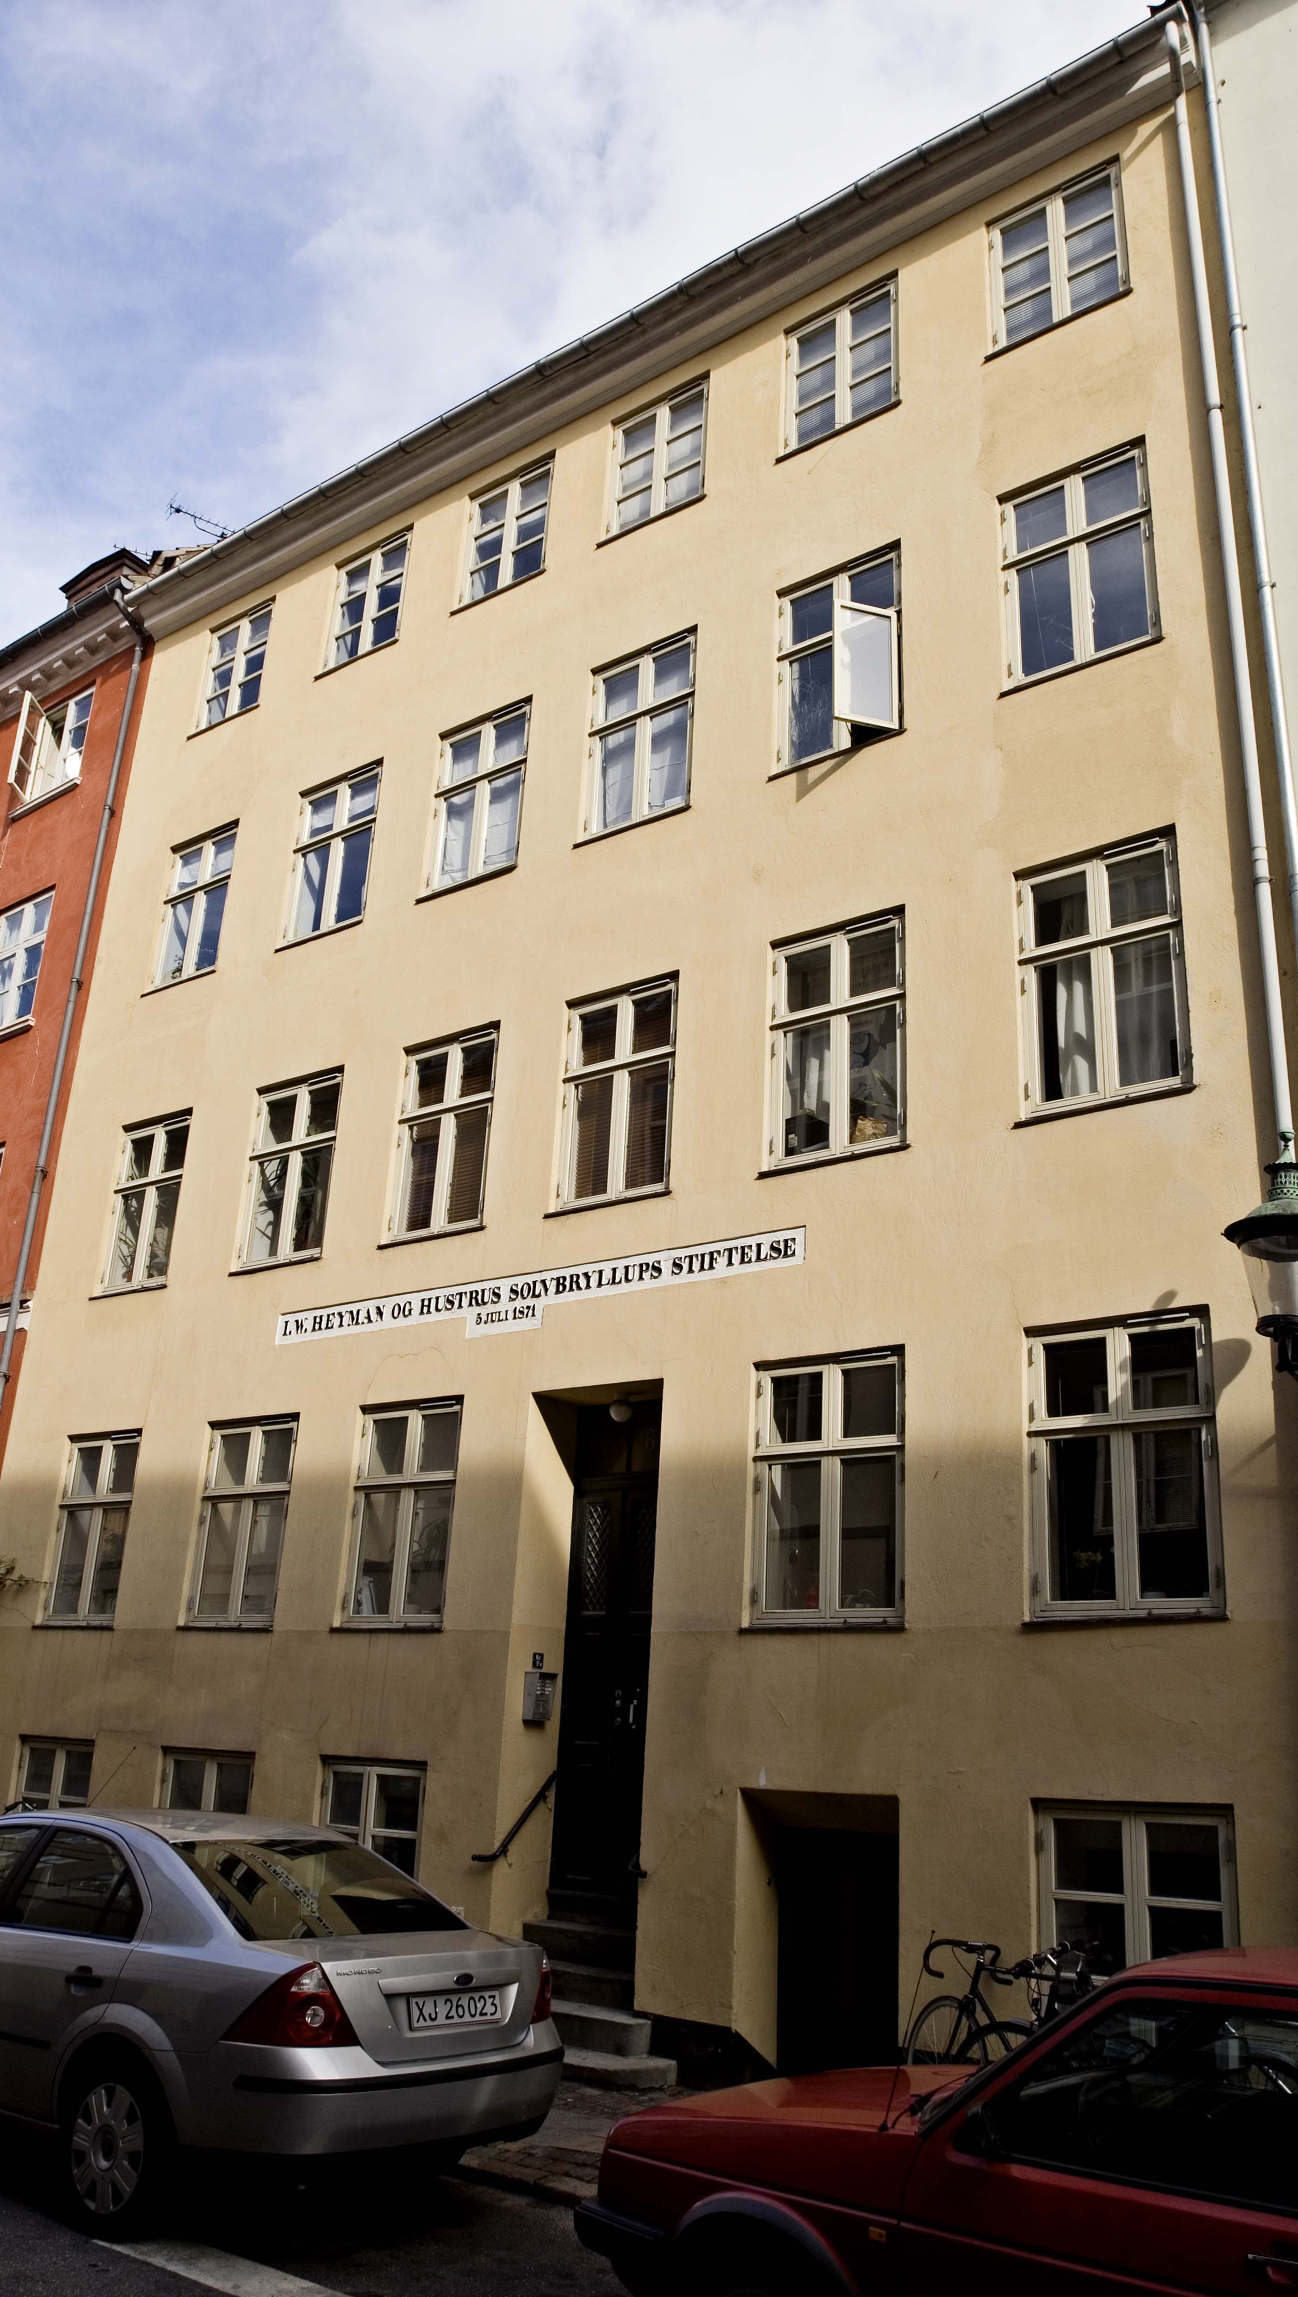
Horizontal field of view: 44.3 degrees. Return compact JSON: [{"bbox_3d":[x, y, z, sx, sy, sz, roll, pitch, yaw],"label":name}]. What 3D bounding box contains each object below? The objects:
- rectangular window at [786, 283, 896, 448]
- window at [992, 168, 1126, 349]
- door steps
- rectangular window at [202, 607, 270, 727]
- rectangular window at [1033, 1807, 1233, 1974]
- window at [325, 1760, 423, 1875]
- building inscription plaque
[{"bbox_3d":[1.630,-6.403,13.159,1.048,1.313,0.120,-12,-26,33],"label":"rectangular window"},{"bbox_3d":[2.948,-6.363,11.438,1.018,1.275,0.150,-12,-25,34],"label":"window"},{"bbox_3d":[-0.527,4.998,9.362,1.713,0.665,1.040,-12,-25,34],"label":"door steps"},{"bbox_3d":[-4.385,-5.160,17.219,0.950,1.342,0.120,-12,-26,33],"label":"rectangular window"},{"bbox_3d":[2.483,3.806,8.082,1.021,0.834,0.130,-12,-26,33],"label":"rectangular window"},{"bbox_3d":[-1.840,4.545,10.667,1.010,0.838,0.150,-12,-25,34],"label":"window"},{"bbox_3d":[-0.996,1.104,11.321,4.844,0.405,0.050,-12,-25,34],"label":"building inscription plaque"}]

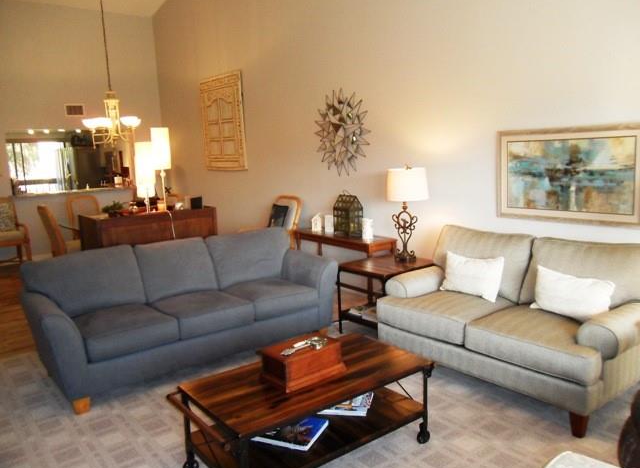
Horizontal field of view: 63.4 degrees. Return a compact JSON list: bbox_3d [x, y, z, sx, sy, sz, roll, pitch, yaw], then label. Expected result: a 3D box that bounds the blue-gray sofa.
[{"bbox_3d":[-1.004,0.529,4.112,2.236,0.877,0.946,-9,11,-36],"label":"blue-gray sofa"}]

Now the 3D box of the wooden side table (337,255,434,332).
[{"bbox_3d":[0.582,0.566,4.474,0.604,0.604,0.569,-9,11,-36],"label":"wooden side table"}]

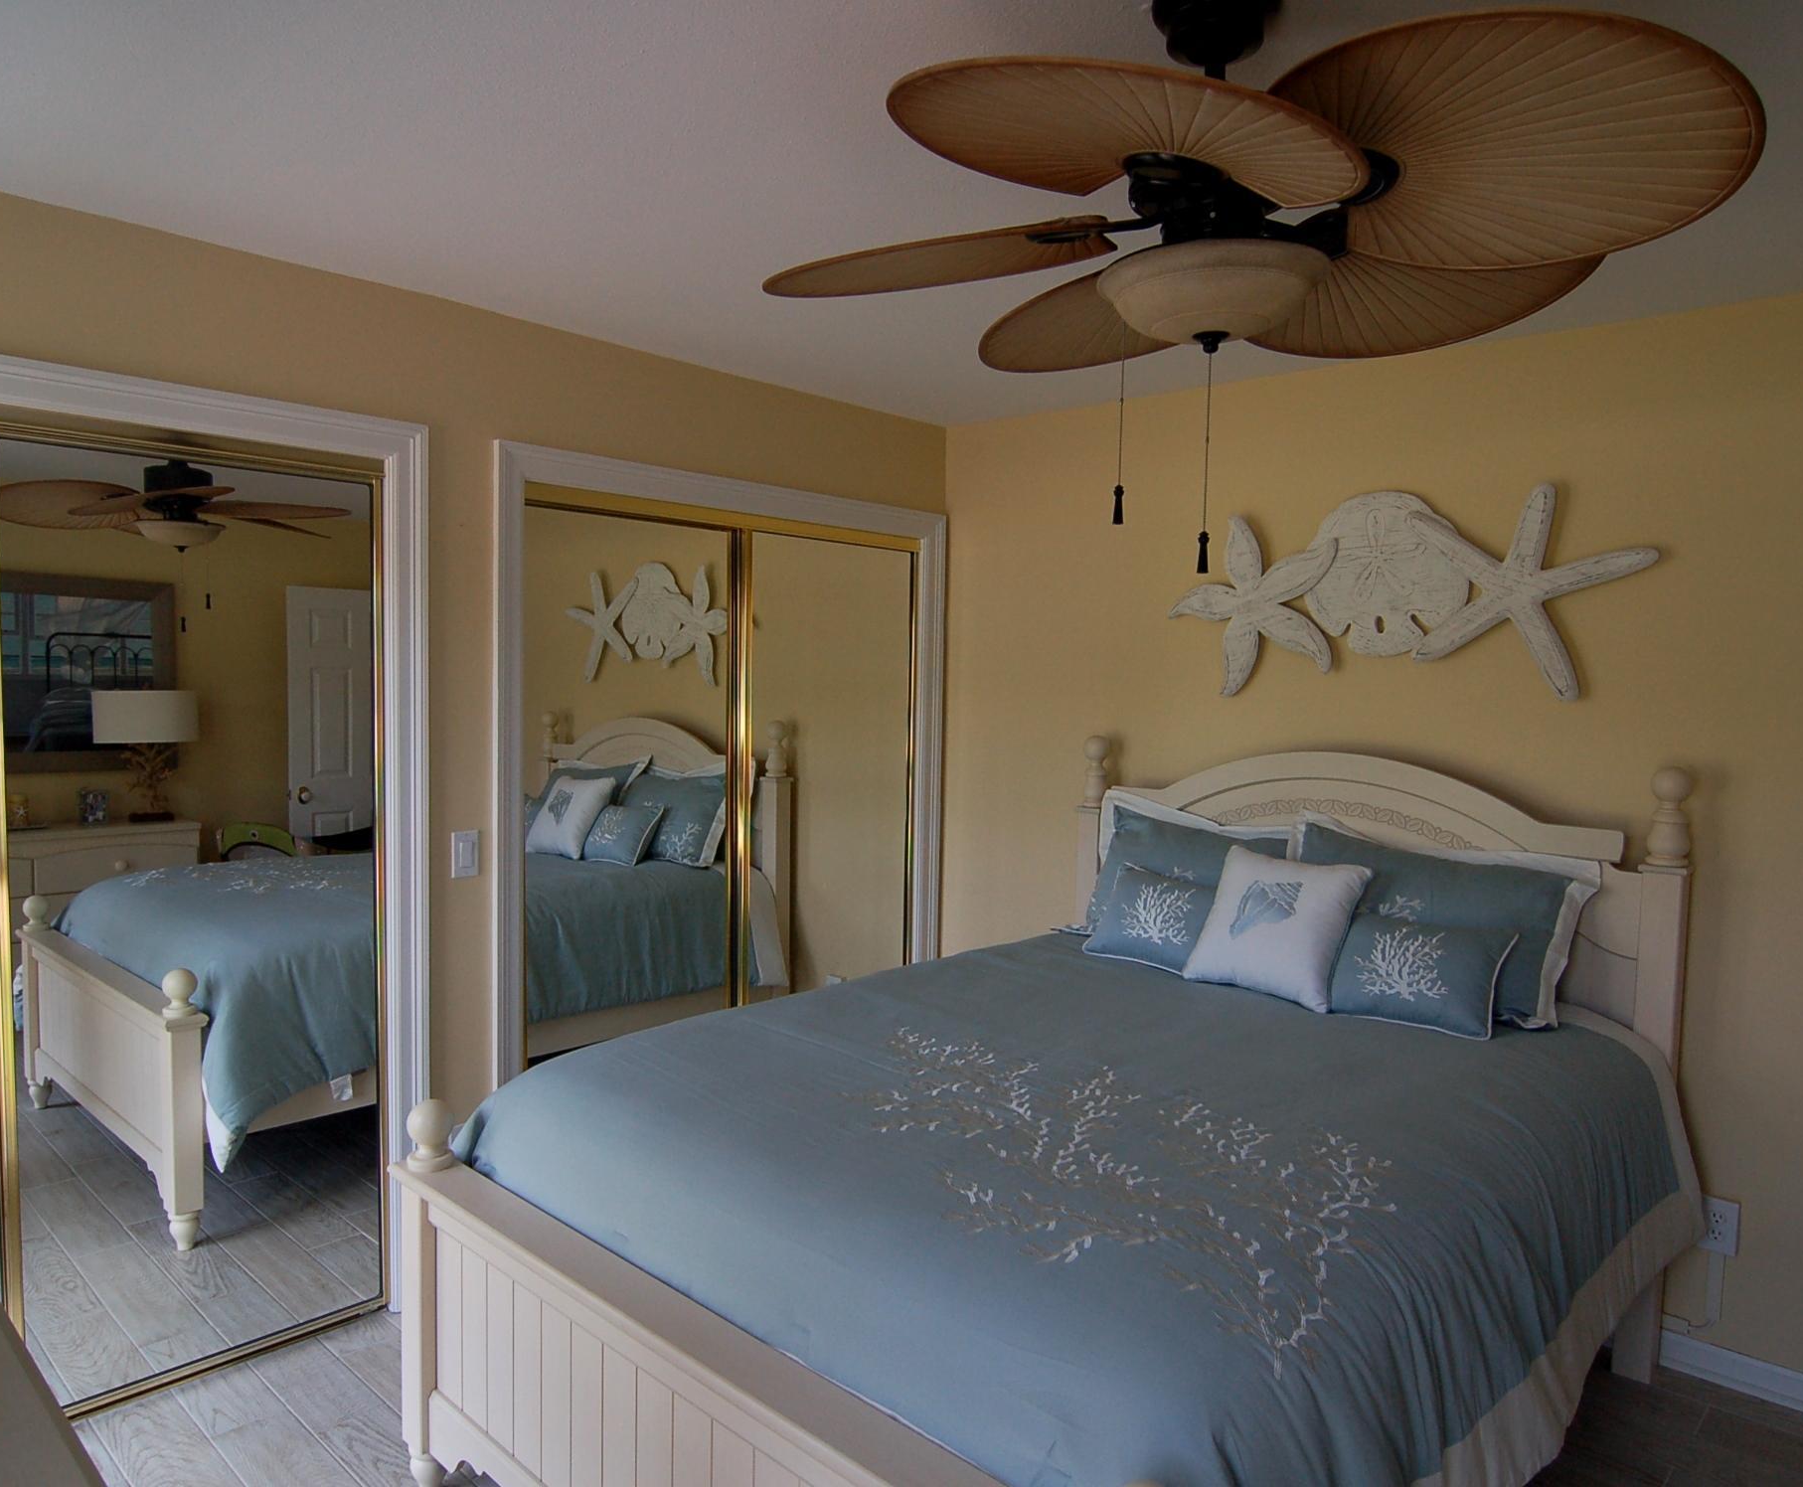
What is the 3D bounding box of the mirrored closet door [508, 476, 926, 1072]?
[{"bbox_3d":[-0.490,0.314,3.482,0.060,2.027,1.530,6,6,43],"label":"mirrored closet door"}]

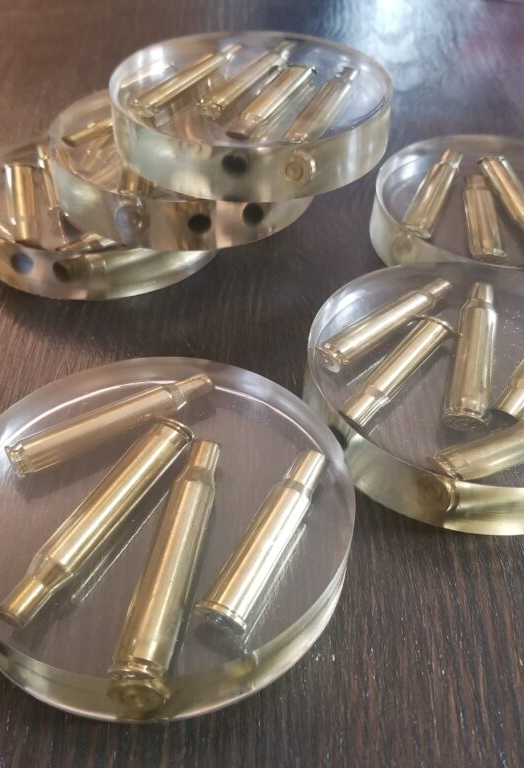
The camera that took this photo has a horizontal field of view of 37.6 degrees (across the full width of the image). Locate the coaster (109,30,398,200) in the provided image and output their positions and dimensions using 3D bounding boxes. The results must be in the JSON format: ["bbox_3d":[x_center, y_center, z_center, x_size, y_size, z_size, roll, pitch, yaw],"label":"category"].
[{"bbox_3d":[-0.004,-0.098,0.273,0.097,0.019,0.097,1,43,0],"label":"coaster"}]

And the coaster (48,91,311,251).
[{"bbox_3d":[-0.028,-0.084,0.286,0.096,0.019,0.096,1,43,0],"label":"coaster"}]

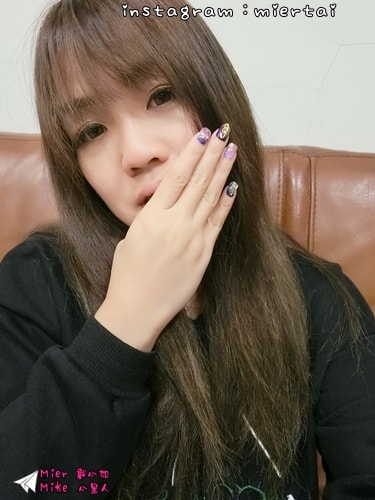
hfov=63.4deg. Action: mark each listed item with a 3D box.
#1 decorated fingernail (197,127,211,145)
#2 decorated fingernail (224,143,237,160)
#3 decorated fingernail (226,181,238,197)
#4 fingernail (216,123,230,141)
[{"bbox_3d":[0.016,-0.104,0.277,0.010,0.015,0.004,23,-11,-8],"label":"decorated fingernail"},{"bbox_3d":[0.041,-0.092,0.282,0.010,0.014,0.004,21,-11,-12],"label":"decorated fingernail"},{"bbox_3d":[0.042,-0.057,0.282,0.009,0.014,0.004,23,-11,-15],"label":"decorated fingernail"},{"bbox_3d":[0.034,-0.109,0.281,0.010,0.015,0.004,24,-11,-14],"label":"fingernail"}]

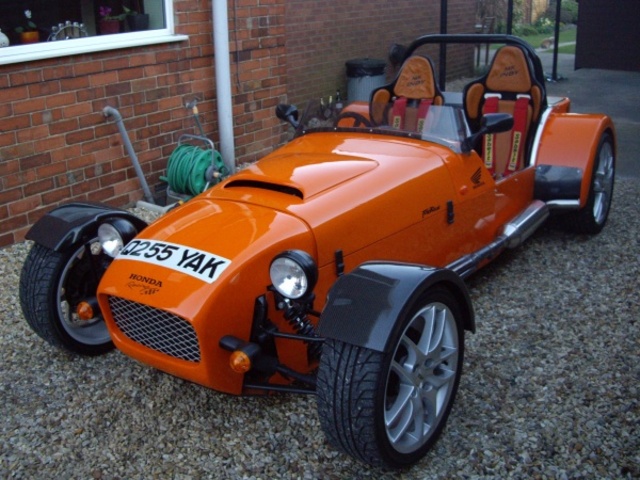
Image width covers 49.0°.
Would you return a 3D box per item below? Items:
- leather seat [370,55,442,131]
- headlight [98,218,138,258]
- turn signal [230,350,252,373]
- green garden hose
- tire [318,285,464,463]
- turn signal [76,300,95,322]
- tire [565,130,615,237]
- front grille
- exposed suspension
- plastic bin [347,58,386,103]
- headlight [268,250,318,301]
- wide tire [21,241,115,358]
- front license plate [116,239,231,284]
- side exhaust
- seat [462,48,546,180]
[{"bbox_3d":[0.436,-0.593,3.871,0.460,0.790,0.530,13,24,33],"label":"leather seat"},{"bbox_3d":[-0.692,-0.018,2.475,0.143,0.143,0.115,10,23,33],"label":"headlight"},{"bbox_3d":[-0.220,0.337,1.965,0.056,0.058,0.056,10,23,33],"label":"turn signal"},{"bbox_3d":[-0.851,-0.471,4.762,0.270,0.320,0.320,12,24,32],"label":"green garden hose"},{"bbox_3d":[0.231,0.388,2.110,0.204,0.582,0.582,13,24,34],"label":"tire"},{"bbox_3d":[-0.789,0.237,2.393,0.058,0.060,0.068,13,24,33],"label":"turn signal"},{"bbox_3d":[1.432,-0.303,3.797,0.210,0.550,0.550,10,23,33],"label":"tire"},{"bbox_3d":[-0.500,0.262,2.137,0.360,0.170,0.050,10,23,33],"label":"front grille"},{"bbox_3d":[-0.029,0.294,2.179,0.080,0.300,0.080,-38,-6,39],"label":"exposed suspension"},{"bbox_3d":[0.557,-1.756,8.312,0.470,0.680,0.470,-2,19,1],"label":"plastic bin"},{"bbox_3d":[-0.067,0.098,2.070,0.142,0.142,0.120,13,24,33],"label":"headlight"},{"bbox_3d":[-0.891,0.180,2.752,0.210,0.550,0.550,11,23,34],"label":"wide tire"},{"bbox_3d":[-0.453,0.065,2.212,0.450,0.030,0.107,10,44,34],"label":"front license plate"},{"bbox_3d":[0.831,-0.010,3.190,0.120,0.125,1.160,10,21,34],"label":"side exhaust"},{"bbox_3d":[0.845,-0.499,3.503,0.440,0.860,0.600,10,23,33],"label":"seat"}]

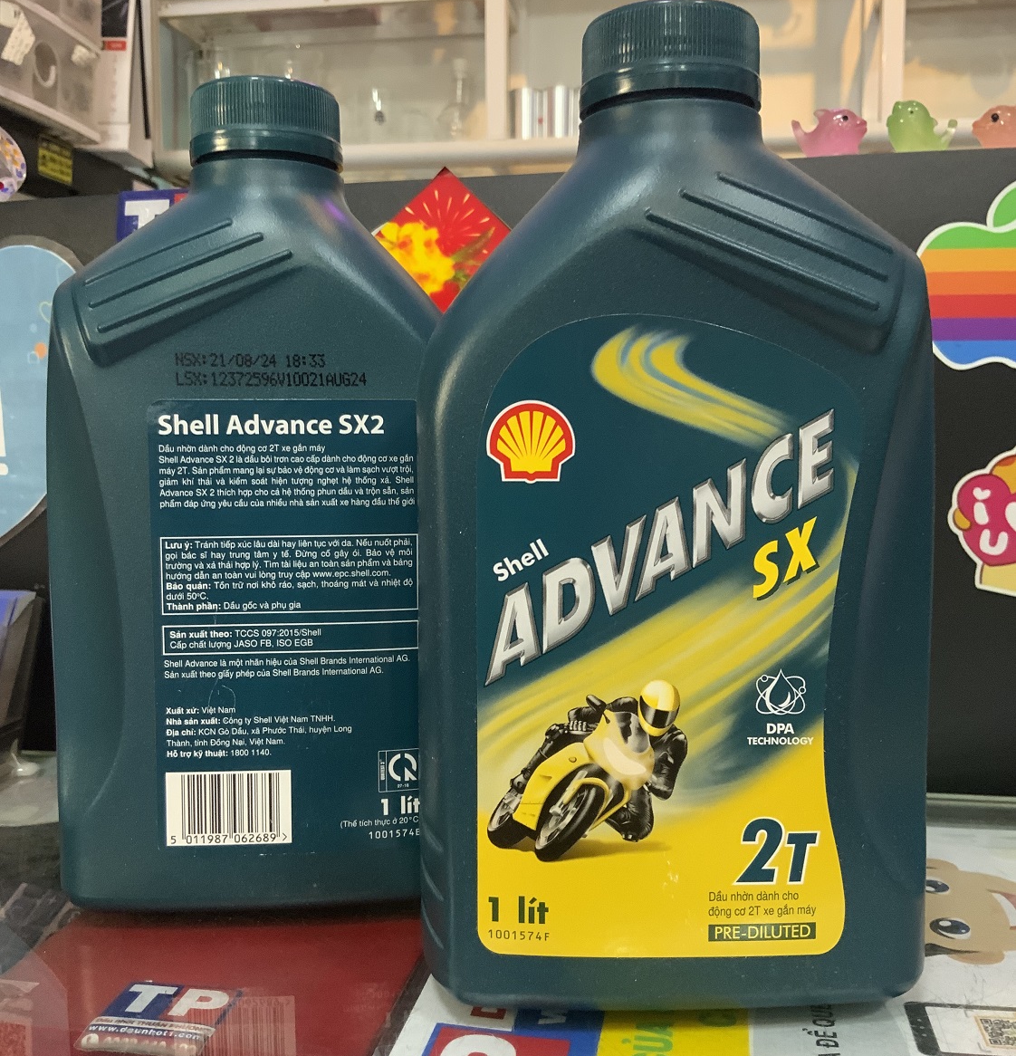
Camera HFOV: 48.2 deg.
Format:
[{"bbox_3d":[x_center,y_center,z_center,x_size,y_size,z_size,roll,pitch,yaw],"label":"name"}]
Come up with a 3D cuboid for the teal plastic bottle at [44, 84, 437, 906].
[{"bbox_3d":[-0.066,-0.009,0.315,0.112,0.216,0.065,0,6,-3],"label":"teal plastic bottle"}]

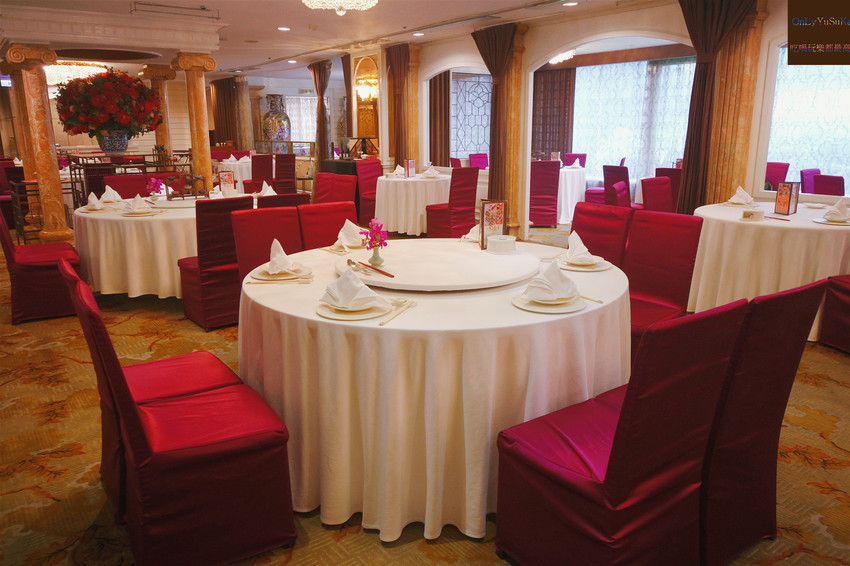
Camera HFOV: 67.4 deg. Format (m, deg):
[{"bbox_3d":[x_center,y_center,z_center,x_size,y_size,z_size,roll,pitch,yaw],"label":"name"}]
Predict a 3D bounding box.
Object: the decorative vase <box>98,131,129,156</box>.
[{"bbox_3d":[-4.285,-1.936,8.779,0.390,0.360,0.390,-7,15,-25],"label":"decorative vase"}]

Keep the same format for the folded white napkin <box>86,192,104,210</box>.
[{"bbox_3d":[-2.835,-0.712,5.472,0.128,0.143,0.184,-10,16,-33],"label":"folded white napkin"}]

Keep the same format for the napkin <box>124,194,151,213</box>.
[{"bbox_3d":[-2.621,-0.743,5.789,0.240,0.155,0.170,9,16,34],"label":"napkin"}]

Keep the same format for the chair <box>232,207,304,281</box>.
[{"bbox_3d":[-0.837,0.045,3.931,0.448,0.959,0.538,-11,17,-36],"label":"chair"}]

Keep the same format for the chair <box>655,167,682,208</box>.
[{"bbox_3d":[3.061,-0.879,7.634,0.430,0.990,0.540,7,16,29],"label":"chair"}]

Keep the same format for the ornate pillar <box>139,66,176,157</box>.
[{"bbox_3d":[-4.434,-2.422,10.873,0.600,2.460,0.550,-11,17,-36],"label":"ornate pillar"}]

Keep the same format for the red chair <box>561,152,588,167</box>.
[{"bbox_3d":[2.671,-1.843,11.649,0.430,0.990,0.540,5,15,22],"label":"red chair"}]

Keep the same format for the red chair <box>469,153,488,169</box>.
[{"bbox_3d":[1.068,-1.783,11.302,0.440,0.945,0.520,-9,16,-32],"label":"red chair"}]

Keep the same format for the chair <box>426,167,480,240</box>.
[{"bbox_3d":[0.333,-0.969,7.999,0.440,0.945,0.520,-12,18,-38],"label":"chair"}]

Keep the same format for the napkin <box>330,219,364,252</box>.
[{"bbox_3d":[-0.414,-0.272,3.570,0.200,0.150,0.150,-13,19,-41],"label":"napkin"}]

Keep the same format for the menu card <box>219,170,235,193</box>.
[{"bbox_3d":[-1.851,-0.913,5.917,0.125,0.237,0.100,0,14,3],"label":"menu card"}]

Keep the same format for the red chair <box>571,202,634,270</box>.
[{"bbox_3d":[0.945,0.000,3.996,0.520,0.945,0.440,-9,16,-32],"label":"red chair"}]

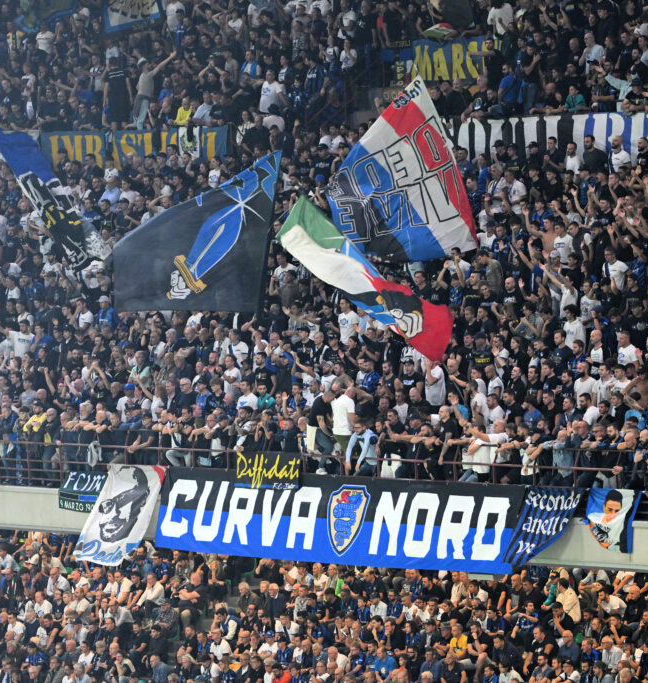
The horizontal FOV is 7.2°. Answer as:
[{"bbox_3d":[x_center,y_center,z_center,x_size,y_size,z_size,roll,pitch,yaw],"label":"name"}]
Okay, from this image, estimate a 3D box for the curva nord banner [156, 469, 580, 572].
[{"bbox_3d":[0.582,3.219,92.119,0.150,1.570,12.200,-2,2,-38],"label":"curva nord banner"}]

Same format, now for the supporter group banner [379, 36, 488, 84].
[{"bbox_3d":[2.487,-5.988,109.401,0.120,0.930,3.600,-2,2,-38],"label":"supporter group banner"}]

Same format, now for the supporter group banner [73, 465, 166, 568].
[{"bbox_3d":[-4.213,3.585,105.500,0.400,2.050,2.200,-3,3,-41],"label":"supporter group banner"}]

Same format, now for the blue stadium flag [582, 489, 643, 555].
[{"bbox_3d":[4.868,3.015,86.620,0.150,1.060,1.450,-2,2,-38],"label":"blue stadium flag"}]

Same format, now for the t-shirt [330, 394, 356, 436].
[{"bbox_3d":[0.383,1.443,100.500,0.300,0.800,0.500,-3,3,-41],"label":"t-shirt"}]

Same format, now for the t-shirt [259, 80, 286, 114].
[{"bbox_3d":[-1.127,-5.341,112.079,0.520,0.680,0.300,0,2,38],"label":"t-shirt"}]

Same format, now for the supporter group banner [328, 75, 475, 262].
[{"bbox_3d":[1.596,-3.608,106.799,3.100,3.800,0.800,-1,2,20],"label":"supporter group banner"}]

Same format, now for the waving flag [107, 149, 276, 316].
[{"bbox_3d":[-2.729,-2.315,108.756,3.450,3.200,0.800,0,2,25],"label":"waving flag"}]

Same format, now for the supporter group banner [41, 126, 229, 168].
[{"bbox_3d":[-4.609,-4.643,123.176,0.120,1.100,7.237,-3,3,-41],"label":"supporter group banner"}]

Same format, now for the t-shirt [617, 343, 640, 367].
[{"bbox_3d":[5.858,0.365,98.500,0.480,0.680,0.280,1,3,43],"label":"t-shirt"}]

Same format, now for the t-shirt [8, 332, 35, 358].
[{"bbox_3d":[-6.261,0.124,105.985,0.520,0.680,0.300,-1,2,20],"label":"t-shirt"}]

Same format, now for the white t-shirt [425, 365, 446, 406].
[{"bbox_3d":[2.050,0.809,94.125,0.300,0.680,0.520,-2,2,-33],"label":"white t-shirt"}]

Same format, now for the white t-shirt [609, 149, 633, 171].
[{"bbox_3d":[5.773,-3.365,99.025,0.520,0.680,0.300,0,2,40],"label":"white t-shirt"}]

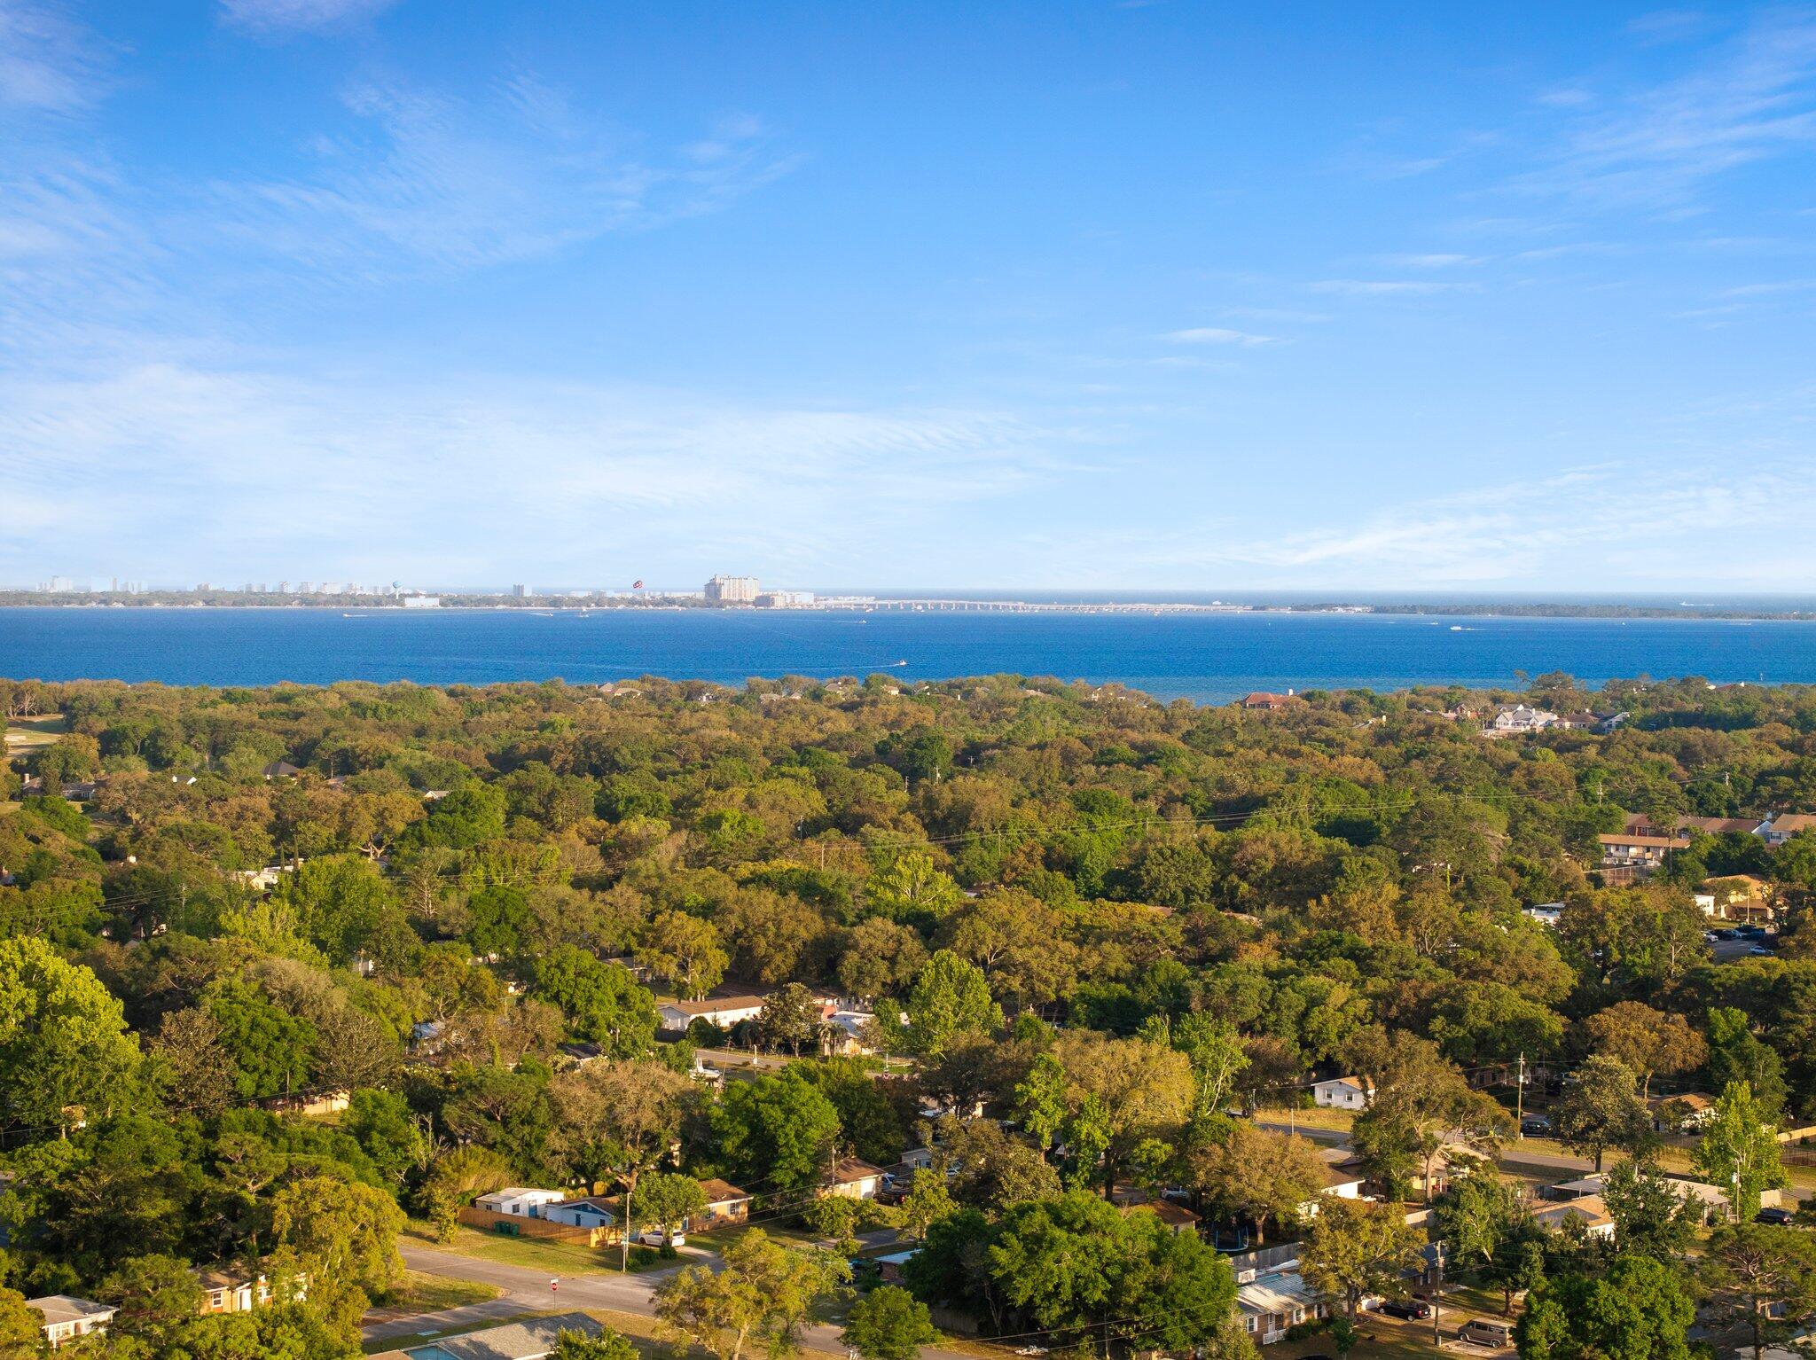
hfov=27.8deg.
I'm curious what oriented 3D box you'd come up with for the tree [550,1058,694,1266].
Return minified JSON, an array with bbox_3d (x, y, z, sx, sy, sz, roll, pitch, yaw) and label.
[{"bbox_3d":[-29.050,46.490,374.890,14.570,16.000,14.570,0,2,0],"label":"tree"}]

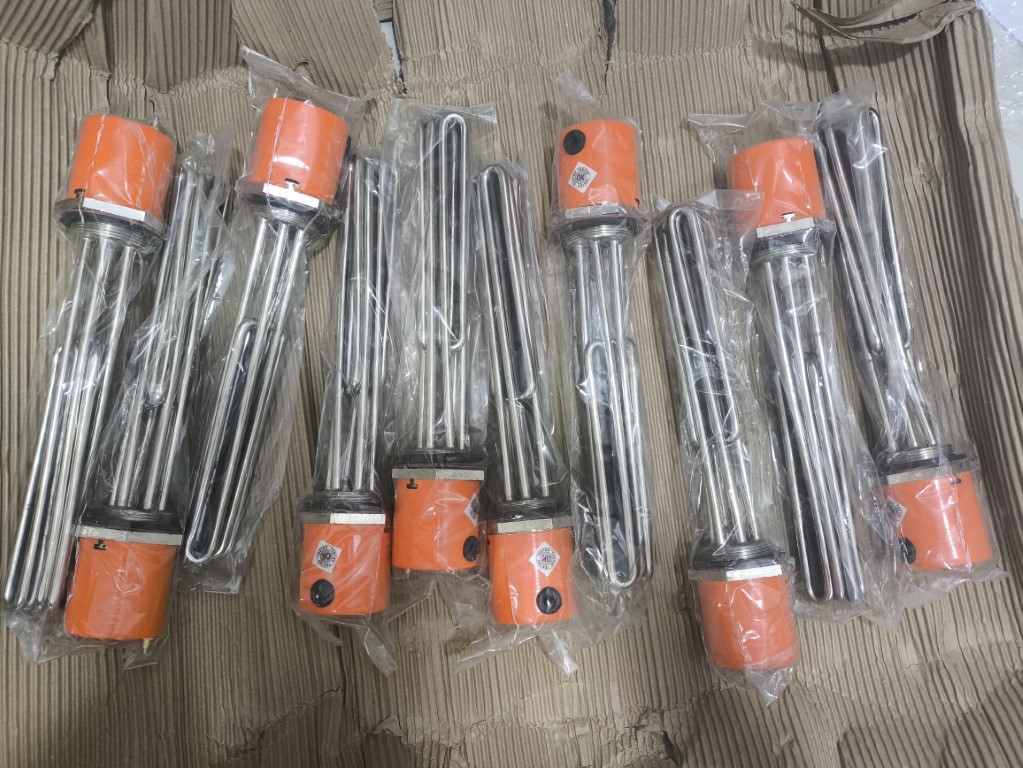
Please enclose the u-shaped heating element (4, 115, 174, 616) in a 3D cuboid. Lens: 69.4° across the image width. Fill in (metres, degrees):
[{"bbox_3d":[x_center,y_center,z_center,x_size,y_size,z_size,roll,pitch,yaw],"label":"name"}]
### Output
[{"bbox_3d":[-0.325,-0.014,0.563,0.076,0.076,0.370,9,85,-2],"label":"u-shaped heating element"}]

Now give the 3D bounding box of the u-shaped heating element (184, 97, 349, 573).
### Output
[{"bbox_3d":[-0.204,-0.037,0.602,0.076,0.076,0.370,13,91,-1],"label":"u-shaped heating element"}]

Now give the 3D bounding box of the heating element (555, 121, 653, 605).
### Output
[{"bbox_3d":[0.081,-0.021,0.605,0.076,0.076,0.370,-3,89,-3],"label":"heating element"}]

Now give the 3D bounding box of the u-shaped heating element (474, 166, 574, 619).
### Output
[{"bbox_3d":[0.005,-0.002,0.597,0.076,0.076,0.370,-5,82,-3],"label":"u-shaped heating element"}]

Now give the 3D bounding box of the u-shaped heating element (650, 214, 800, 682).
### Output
[{"bbox_3d":[0.168,0.033,0.603,0.076,0.076,0.370,-7,82,-3],"label":"u-shaped heating element"}]

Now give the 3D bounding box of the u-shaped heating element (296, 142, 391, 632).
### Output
[{"bbox_3d":[-0.124,-0.008,0.598,0.076,0.076,0.370,2,82,-2],"label":"u-shaped heating element"}]

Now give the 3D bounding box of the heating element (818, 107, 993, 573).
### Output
[{"bbox_3d":[0.312,-0.044,0.601,0.076,0.076,0.370,-10,86,-3],"label":"heating element"}]

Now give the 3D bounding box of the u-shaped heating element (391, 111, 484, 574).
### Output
[{"bbox_3d":[-0.057,-0.042,0.596,0.076,0.076,0.370,1,83,-2],"label":"u-shaped heating element"}]

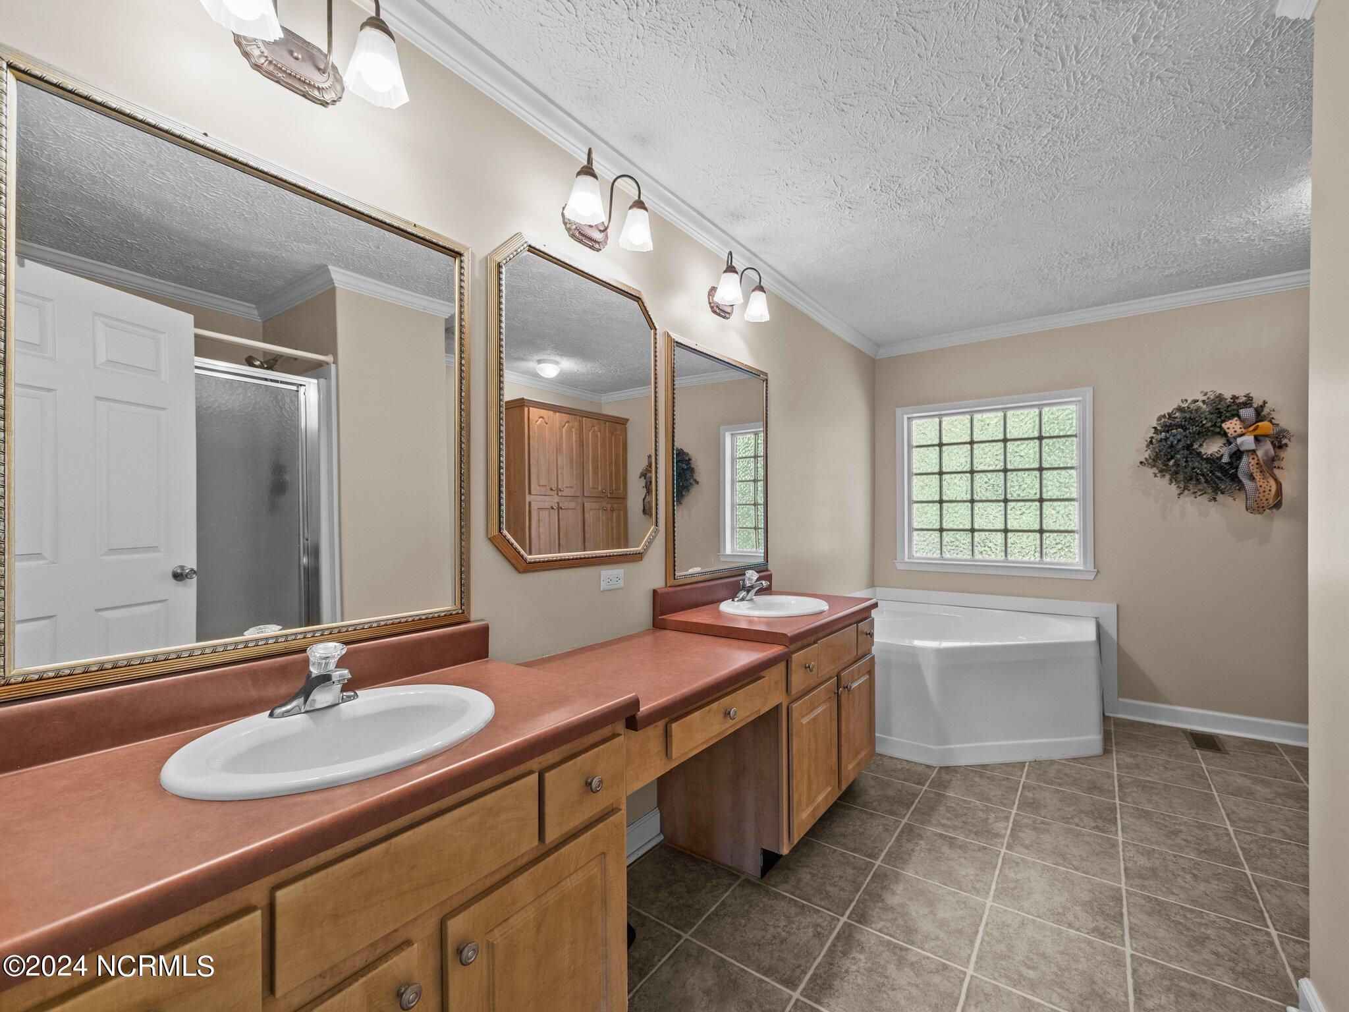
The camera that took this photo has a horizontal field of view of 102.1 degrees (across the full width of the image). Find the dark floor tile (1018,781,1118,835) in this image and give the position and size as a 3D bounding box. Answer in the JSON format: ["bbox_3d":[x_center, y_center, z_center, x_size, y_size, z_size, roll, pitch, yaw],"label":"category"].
[{"bbox_3d":[1.622,1.246,2.253,0.330,0.010,0.323,0,0,36],"label":"dark floor tile"}]

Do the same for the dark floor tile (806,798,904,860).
[{"bbox_3d":[0.682,1.250,2.132,0.328,0.010,0.328,-1,-1,38],"label":"dark floor tile"}]

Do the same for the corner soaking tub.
[{"bbox_3d":[1.643,0.969,3.183,1.350,0.570,1.390,-1,-1,38],"label":"corner soaking tub"}]

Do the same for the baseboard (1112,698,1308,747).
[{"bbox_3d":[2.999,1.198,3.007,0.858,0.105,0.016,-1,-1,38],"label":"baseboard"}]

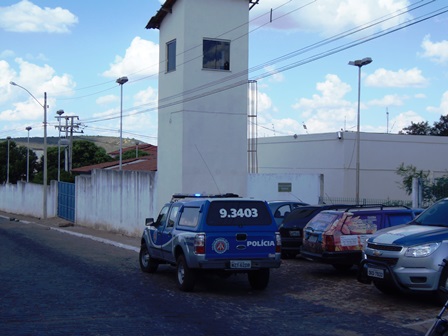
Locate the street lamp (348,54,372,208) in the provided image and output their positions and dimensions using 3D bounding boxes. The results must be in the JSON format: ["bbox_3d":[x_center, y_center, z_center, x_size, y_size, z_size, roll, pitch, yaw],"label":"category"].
[{"bbox_3d":[5.756,-1.040,26.800,0.450,7.280,1.400,1,0,-27],"label":"street lamp"}]

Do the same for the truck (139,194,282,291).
[{"bbox_3d":[-0.573,1.592,14.283,1.820,1.930,5.120,1,-3,-20],"label":"truck"}]

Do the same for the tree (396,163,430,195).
[{"bbox_3d":[7.321,1.070,24.500,1.400,2.550,1.400,1,0,17],"label":"tree"}]

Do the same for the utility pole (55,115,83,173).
[{"bbox_3d":[-14.466,-0.415,59.000,2.600,9.000,1.300,1,0,-20],"label":"utility pole"}]

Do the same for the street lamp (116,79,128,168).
[{"bbox_3d":[-5.217,-0.780,32.500,0.400,7.760,1.400,1,0,-27],"label":"street lamp"}]

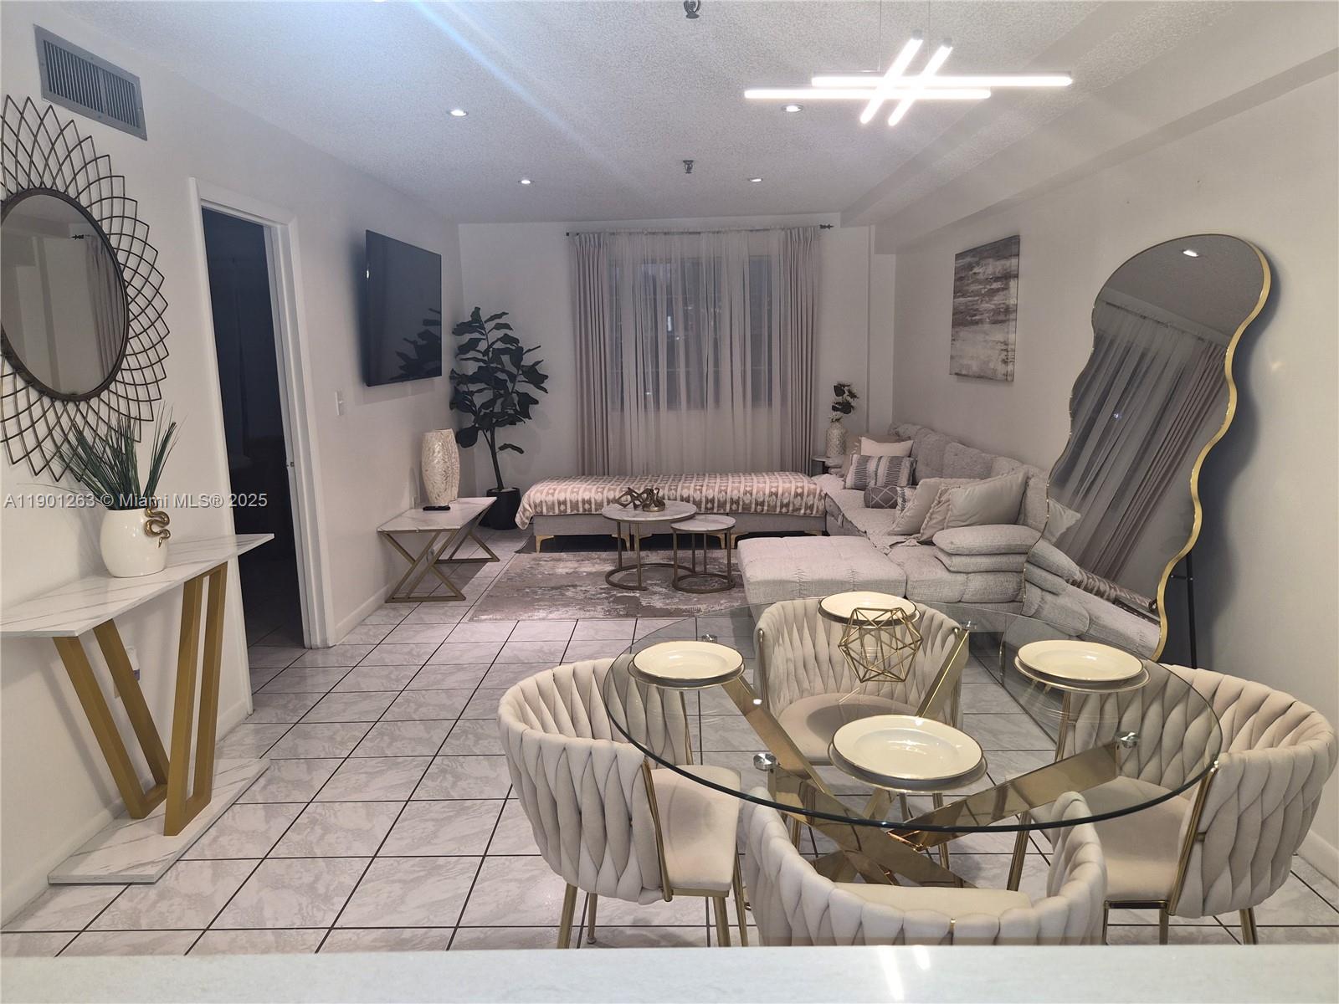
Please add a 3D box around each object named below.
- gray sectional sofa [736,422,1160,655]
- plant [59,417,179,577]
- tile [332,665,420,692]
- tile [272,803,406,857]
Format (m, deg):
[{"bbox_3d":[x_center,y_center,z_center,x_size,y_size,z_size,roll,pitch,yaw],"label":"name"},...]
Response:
[{"bbox_3d":[1.076,0.059,5.499,1.430,0.860,3.090,-1,10,1],"label":"gray sectional sofa"},{"bbox_3d":[-1.629,-0.014,2.705,0.310,0.480,0.330,-1,10,1],"label":"plant"},{"bbox_3d":[-1.346,0.822,4.120,0.325,0.010,0.325,-1,10,1],"label":"tile"},{"bbox_3d":[-1.038,1.037,2.813,0.325,0.010,0.325,-1,10,1],"label":"tile"}]

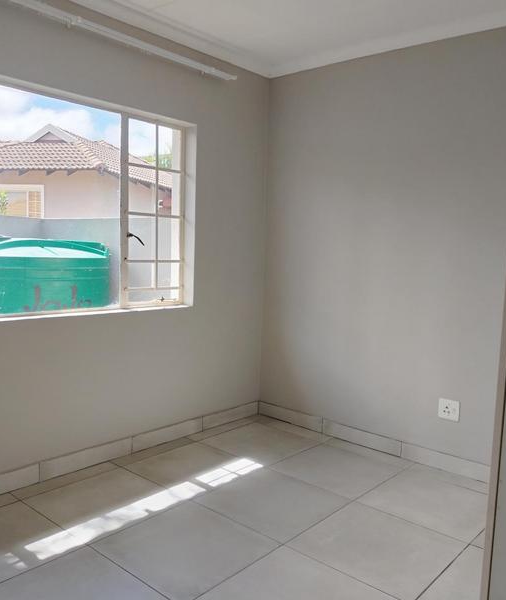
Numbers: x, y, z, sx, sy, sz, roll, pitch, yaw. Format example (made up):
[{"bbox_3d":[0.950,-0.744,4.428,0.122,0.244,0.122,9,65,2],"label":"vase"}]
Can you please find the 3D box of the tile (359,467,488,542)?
[{"bbox_3d":[0.953,1.070,2.931,0.596,0.012,0.596,7,7,41],"label":"tile"}]

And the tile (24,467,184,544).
[{"bbox_3d":[-0.739,1.019,2.807,0.596,0.012,0.596,7,7,41],"label":"tile"}]

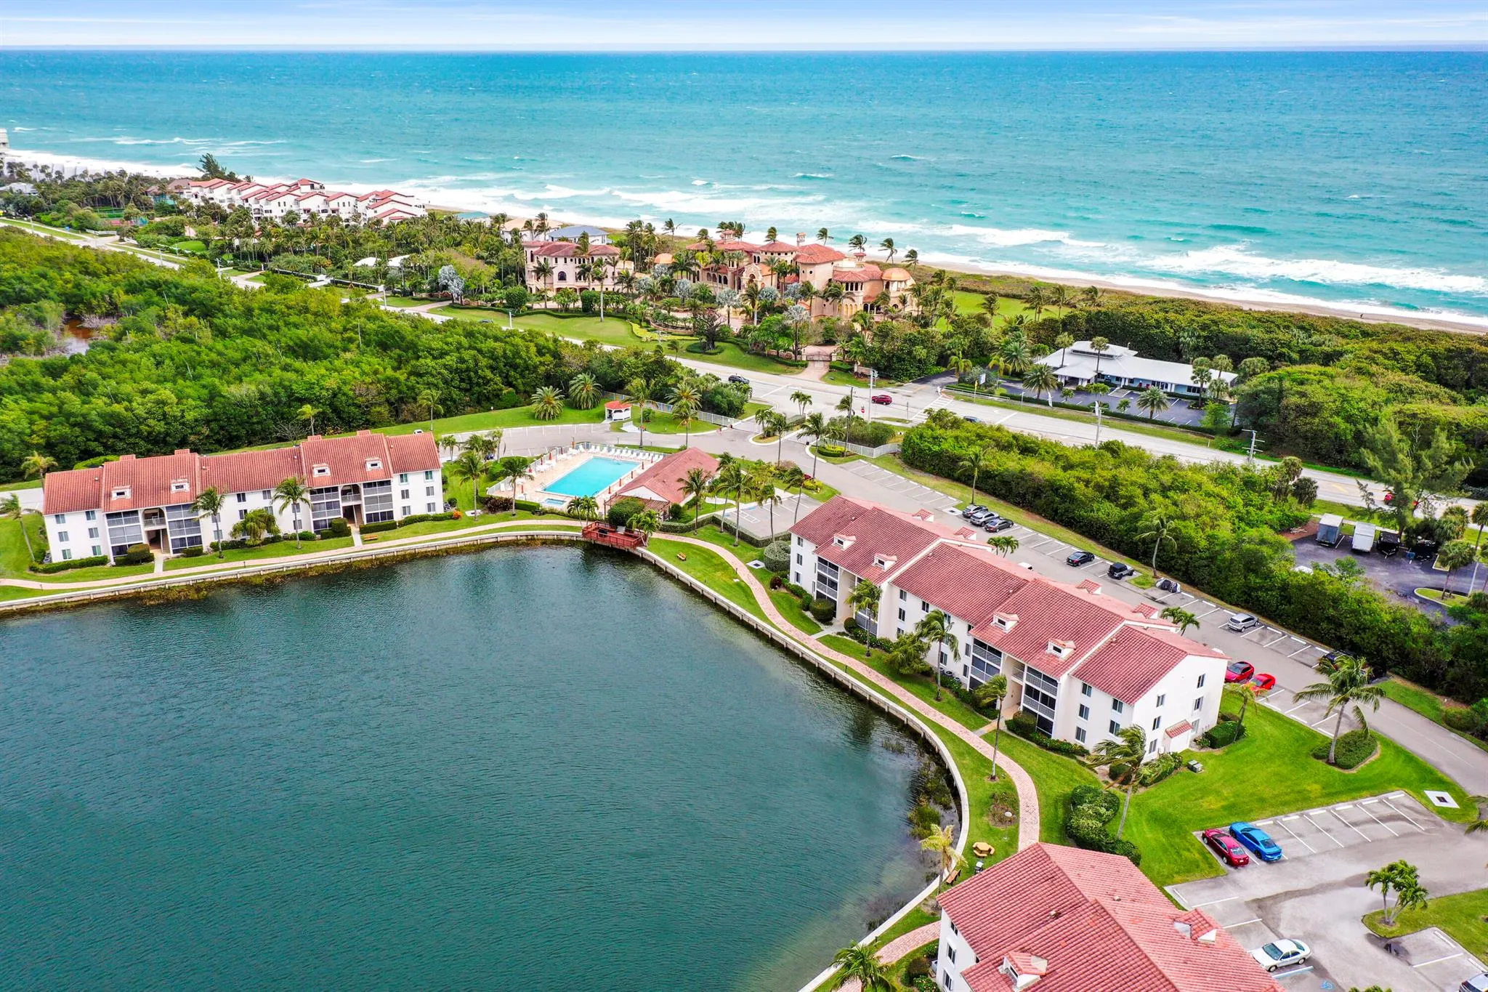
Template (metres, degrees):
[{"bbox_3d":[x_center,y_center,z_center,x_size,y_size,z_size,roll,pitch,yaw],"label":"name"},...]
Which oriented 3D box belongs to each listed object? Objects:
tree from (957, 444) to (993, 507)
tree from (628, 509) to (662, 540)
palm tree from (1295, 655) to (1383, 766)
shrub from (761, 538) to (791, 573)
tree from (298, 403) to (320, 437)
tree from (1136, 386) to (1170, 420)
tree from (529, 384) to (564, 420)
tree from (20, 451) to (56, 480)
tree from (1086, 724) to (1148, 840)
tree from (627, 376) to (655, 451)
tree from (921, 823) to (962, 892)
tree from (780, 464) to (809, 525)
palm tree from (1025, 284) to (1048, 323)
[{"bbox_3d":[36.810,-3.100,183.830,5.100,9.460,5.100,0,21,0],"label":"tree"},{"bbox_3d":[-14.317,4.672,166.665,4.742,5.338,4.505,0,21,0],"label":"tree"},{"bbox_3d":[60.592,22.436,118.897,8.100,11.900,7.800,0,21,0],"label":"palm tree"},{"bbox_3d":[5.091,8.291,160.317,4.400,3.200,4.300,0,21,0],"label":"shrub"},{"bbox_3d":[-80.360,-13.540,214.410,4.100,6.740,4.100,0,21,0],"label":"tree"},{"bbox_3d":[77.842,-17.305,220.477,6.163,7.244,6.163,0,21,0],"label":"tree"},{"bbox_3d":[-39.270,-18.449,231.054,6.700,6.700,6.700,0,21,0],"label":"tree"},{"bbox_3d":[-112.600,-2.970,185.520,5.600,7.990,5.400,0,21,0],"label":"tree"},{"bbox_3d":[32.620,26.005,102.753,5.343,11.963,4.809,0,21,0],"label":"tree"},{"bbox_3d":[-18.843,-15.011,212.992,5.700,13.400,5.600,0,21,0],"label":"tree"},{"bbox_3d":[16.565,30.879,96.760,3.923,7.229,3.727,0,21,0],"label":"tree"},{"bbox_3d":[7.657,0.770,175.774,3.900,11.000,3.900,0,21,0],"label":"tree"},{"bbox_3d":[73.795,-47.454,292.834,6.135,10.920,6.135,0,21,0],"label":"palm tree"}]

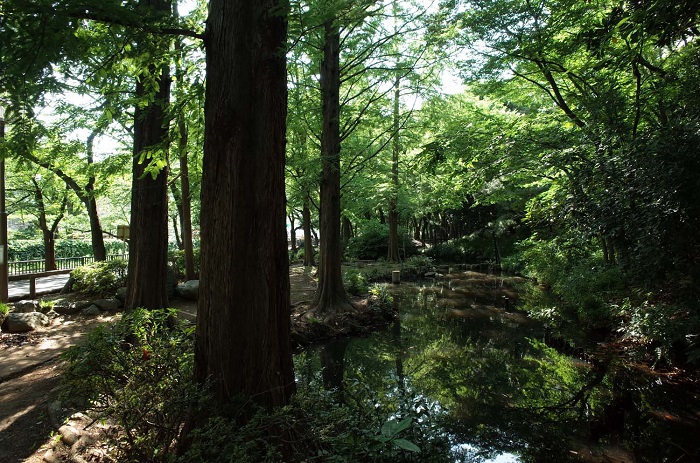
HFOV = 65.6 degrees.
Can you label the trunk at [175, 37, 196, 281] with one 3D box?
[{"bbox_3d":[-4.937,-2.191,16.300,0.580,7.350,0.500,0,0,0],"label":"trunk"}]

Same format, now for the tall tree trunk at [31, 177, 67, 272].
[{"bbox_3d":[-11.343,-0.226,20.500,1.150,3.600,0.700,0,0,0],"label":"tall tree trunk"}]

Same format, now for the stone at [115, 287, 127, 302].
[{"bbox_3d":[-5.141,1.421,12.300,0.360,0.330,0.360,0,0,-23],"label":"stone"}]

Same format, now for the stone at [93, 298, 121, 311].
[{"bbox_3d":[-5.111,1.538,11.400,0.580,0.250,0.420,0,0,-24],"label":"stone"}]

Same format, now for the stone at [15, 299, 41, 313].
[{"bbox_3d":[-5.819,1.344,9.800,0.460,0.250,0.360,0,0,0],"label":"stone"}]

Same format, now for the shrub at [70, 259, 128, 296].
[{"bbox_3d":[-6.144,1.135,13.400,1.500,0.930,1.300,0,0,-25],"label":"shrub"}]

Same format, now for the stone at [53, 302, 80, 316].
[{"bbox_3d":[-5.690,1.565,10.900,0.560,0.280,0.420,0,0,-28],"label":"stone"}]

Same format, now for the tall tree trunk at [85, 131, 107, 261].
[{"bbox_3d":[-11.715,-1.565,25.000,1.000,6.200,0.800,0,0,-25],"label":"tall tree trunk"}]

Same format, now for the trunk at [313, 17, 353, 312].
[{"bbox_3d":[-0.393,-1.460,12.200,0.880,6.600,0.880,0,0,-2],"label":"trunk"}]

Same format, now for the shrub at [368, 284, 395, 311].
[{"bbox_3d":[0.679,1.443,11.700,0.560,0.580,0.550,0,0,0],"label":"shrub"}]

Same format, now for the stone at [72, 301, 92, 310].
[{"bbox_3d":[-5.073,1.413,10.300,0.380,0.190,0.300,0,0,0],"label":"stone"}]

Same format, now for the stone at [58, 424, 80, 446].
[{"bbox_3d":[-2.014,1.465,3.900,0.165,0.115,0.150,0,0,0],"label":"stone"}]

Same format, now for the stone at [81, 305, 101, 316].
[{"bbox_3d":[-5.103,1.552,10.700,0.370,0.230,0.320,0,0,-25],"label":"stone"}]

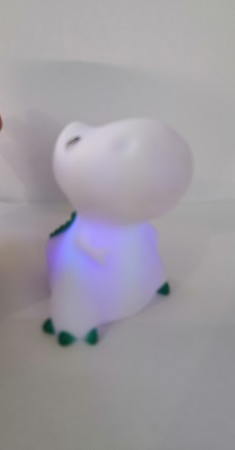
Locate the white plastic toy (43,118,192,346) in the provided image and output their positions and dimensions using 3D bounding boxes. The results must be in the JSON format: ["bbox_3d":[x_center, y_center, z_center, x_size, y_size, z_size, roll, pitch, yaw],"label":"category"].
[{"bbox_3d":[-0.004,0.000,0.240,0.118,0.138,0.102,18,26,40],"label":"white plastic toy"}]

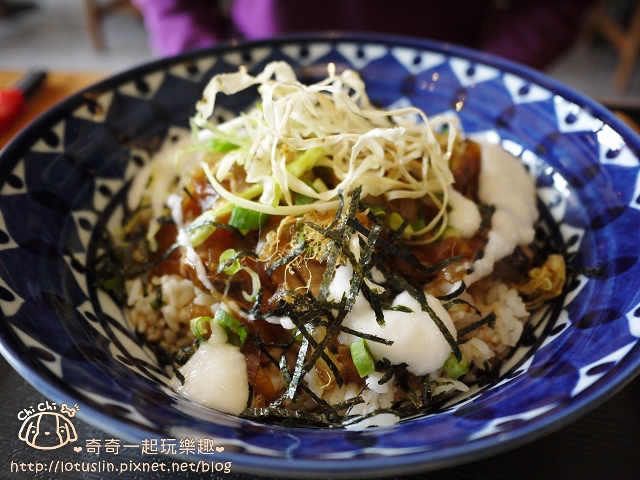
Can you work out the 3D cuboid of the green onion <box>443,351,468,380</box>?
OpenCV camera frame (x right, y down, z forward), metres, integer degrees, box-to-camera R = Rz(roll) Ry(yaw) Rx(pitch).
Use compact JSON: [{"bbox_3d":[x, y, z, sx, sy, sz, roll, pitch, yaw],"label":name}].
[{"bbox_3d":[0.065,0.060,0.249,0.012,0.011,0.010,-6,38,0],"label":"green onion"}]

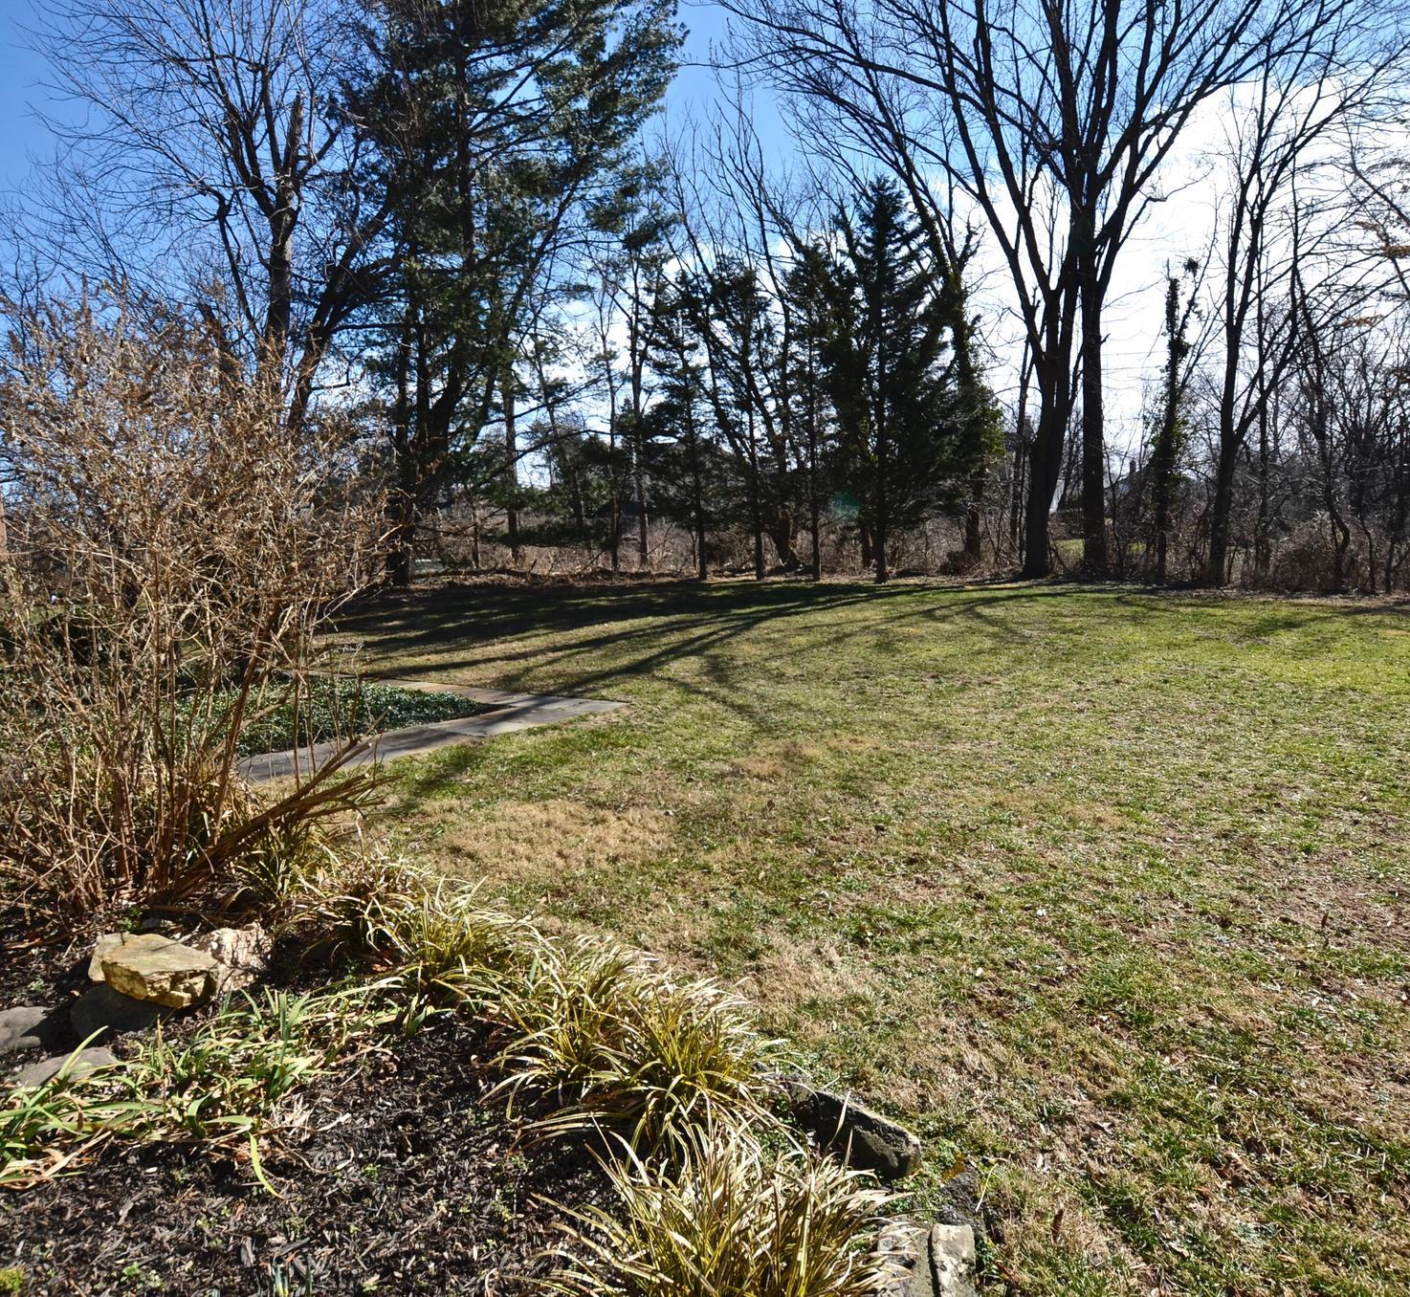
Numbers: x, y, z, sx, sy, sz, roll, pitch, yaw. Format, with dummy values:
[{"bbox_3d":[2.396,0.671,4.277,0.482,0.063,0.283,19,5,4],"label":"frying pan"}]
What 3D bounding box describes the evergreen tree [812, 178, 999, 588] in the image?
[{"bbox_3d":[4.856,-6.420,20.028,4.390,9.560,4.210,0,9,0],"label":"evergreen tree"}]

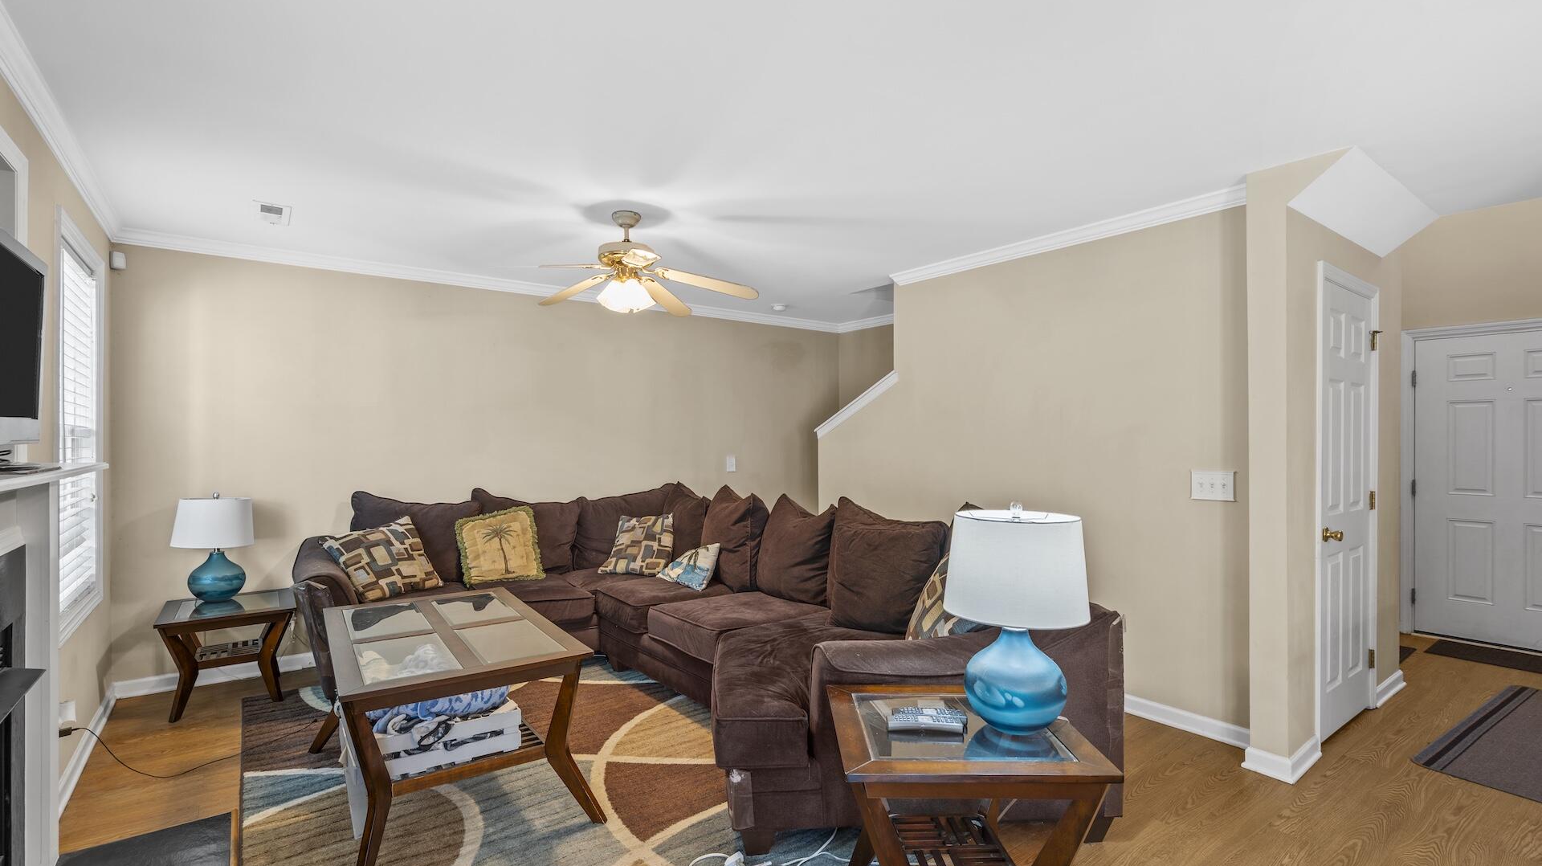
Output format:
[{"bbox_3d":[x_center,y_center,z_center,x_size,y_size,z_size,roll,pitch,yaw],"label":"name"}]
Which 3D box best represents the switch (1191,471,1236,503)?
[{"bbox_3d":[1.988,0.241,3.088,0.015,0.122,0.170,0,0,-37],"label":"switch"}]

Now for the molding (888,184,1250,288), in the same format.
[{"bbox_3d":[1.450,-1.023,3.769,0.072,0.070,2.080,0,0,-37],"label":"molding"}]

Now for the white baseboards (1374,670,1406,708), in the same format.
[{"bbox_3d":[3.256,1.332,3.607,0.540,0.100,0.022,0,0,-37],"label":"white baseboards"}]

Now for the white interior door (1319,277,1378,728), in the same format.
[{"bbox_3d":[2.698,0.344,3.208,0.800,2.050,0.045,0,0,-37],"label":"white interior door"}]

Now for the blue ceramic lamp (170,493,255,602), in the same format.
[{"bbox_3d":[-2.917,0.595,3.608,0.345,0.575,0.345,0,0,-37],"label":"blue ceramic lamp"}]

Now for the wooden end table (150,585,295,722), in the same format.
[{"bbox_3d":[-2.778,1.128,3.522,0.535,0.500,0.590,0,0,-37],"label":"wooden end table"}]

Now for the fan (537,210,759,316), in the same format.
[{"bbox_3d":[-0.709,-0.818,3.286,1.200,0.490,1.200,0,0,-37],"label":"fan"}]

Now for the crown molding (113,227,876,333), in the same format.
[{"bbox_3d":[-1.353,-1.010,5.014,5.020,0.081,0.068,0,0,-37],"label":"crown molding"}]

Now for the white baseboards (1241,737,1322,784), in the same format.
[{"bbox_3d":[2.148,1.319,2.877,0.400,0.112,0.180,0,0,-37],"label":"white baseboards"}]

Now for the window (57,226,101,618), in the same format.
[{"bbox_3d":[-2.893,-0.017,2.868,0.070,1.500,0.860,0,0,-37],"label":"window"}]

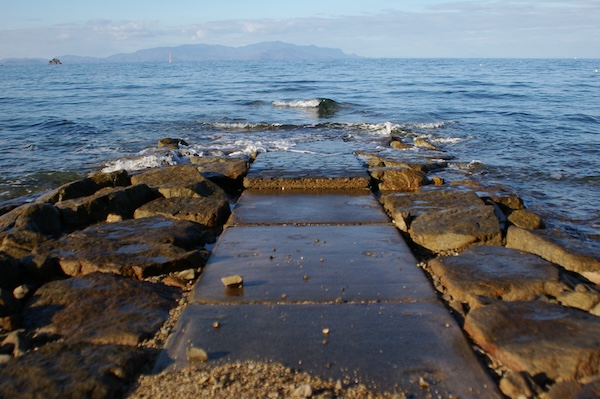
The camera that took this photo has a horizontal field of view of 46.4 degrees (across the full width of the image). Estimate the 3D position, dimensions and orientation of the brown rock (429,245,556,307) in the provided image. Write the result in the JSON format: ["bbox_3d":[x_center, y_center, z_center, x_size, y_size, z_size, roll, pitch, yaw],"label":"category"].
[{"bbox_3d":[1.652,0.677,6.098,0.970,0.262,1.212,0,11,0],"label":"brown rock"}]

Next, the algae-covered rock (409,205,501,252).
[{"bbox_3d":[1.747,0.312,7.978,0.970,0.310,1.164,0,11,0],"label":"algae-covered rock"}]

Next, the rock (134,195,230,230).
[{"bbox_3d":[-1.429,0.184,8.864,1.076,0.320,0.921,0,11,0],"label":"rock"}]

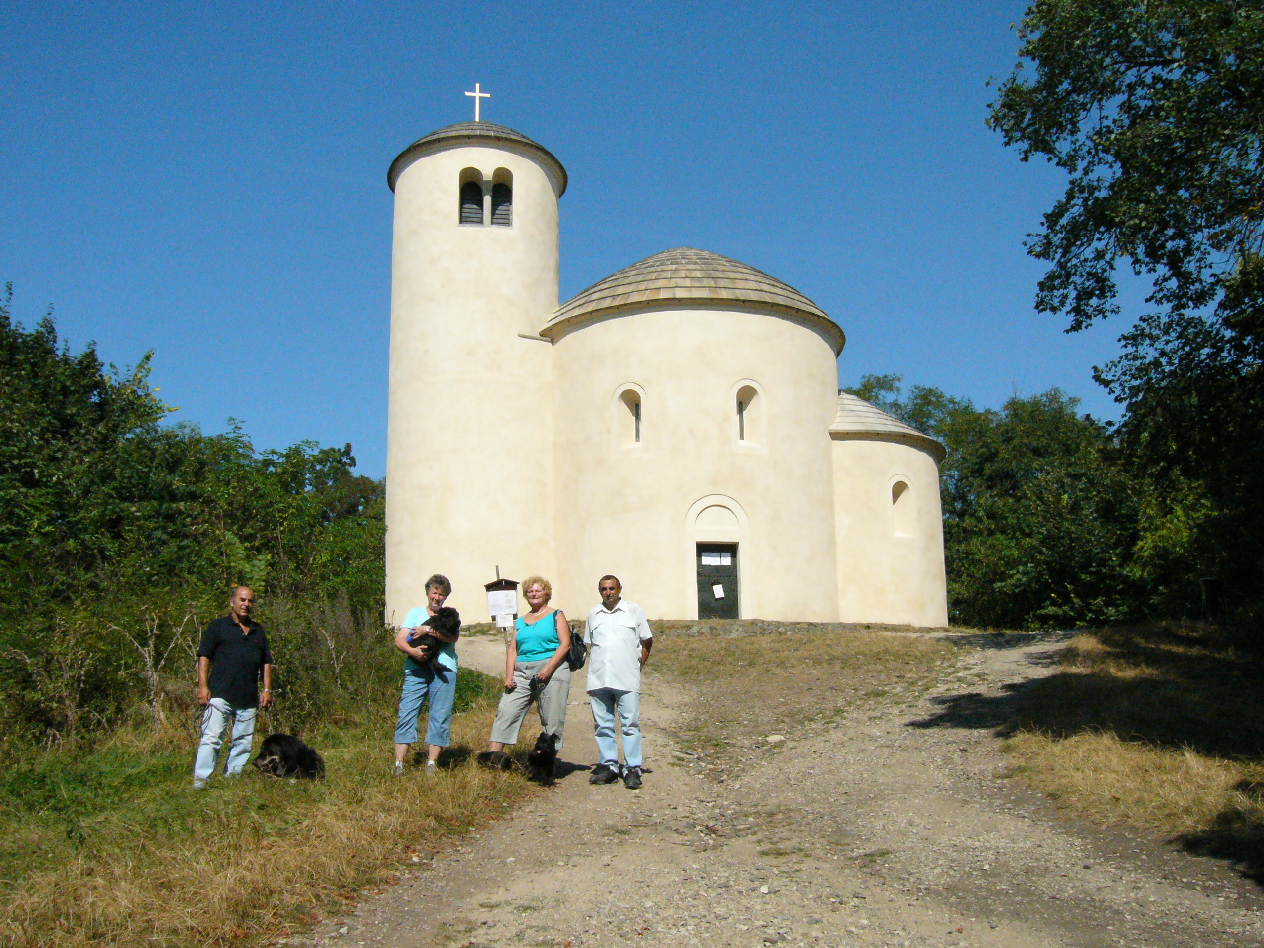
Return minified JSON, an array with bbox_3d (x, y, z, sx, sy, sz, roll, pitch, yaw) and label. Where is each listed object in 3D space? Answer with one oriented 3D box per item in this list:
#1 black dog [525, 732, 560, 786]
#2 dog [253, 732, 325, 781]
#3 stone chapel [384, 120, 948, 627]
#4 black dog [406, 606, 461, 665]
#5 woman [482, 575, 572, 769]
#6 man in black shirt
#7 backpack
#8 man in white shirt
[{"bbox_3d":[-0.735,2.388,10.750,0.290,0.430,0.440,-3,-13,8],"label":"black dog"},{"bbox_3d":[-2.954,2.444,11.000,0.620,0.410,0.330,6,-15,-27],"label":"dog"},{"bbox_3d":[1.042,-2.574,33.949,15.100,13.900,8.500,2,-14,-13],"label":"stone chapel"},{"bbox_3d":[-1.627,1.343,10.500,0.460,0.480,0.300,-12,-17,40],"label":"black dog"},{"bbox_3d":[-0.934,1.758,11.350,0.700,1.640,0.480,-6,-14,22],"label":"woman"},{"bbox_3d":[-3.492,1.856,11.200,0.640,1.700,0.430,5,-14,-22],"label":"man in black shirt"},{"bbox_3d":[-0.560,1.555,11.600,0.300,0.440,0.200,-8,-15,29],"label":"backpack"},{"bbox_3d":[-0.114,1.764,10.950,0.600,1.750,0.400,-2,-13,3],"label":"man in white shirt"}]

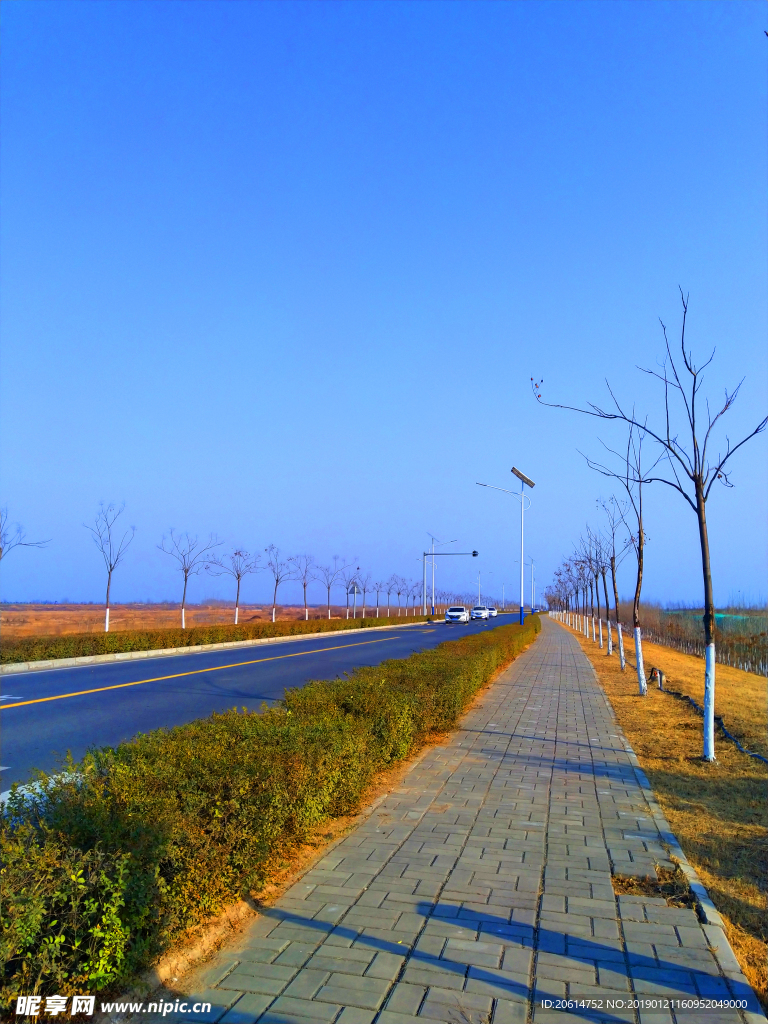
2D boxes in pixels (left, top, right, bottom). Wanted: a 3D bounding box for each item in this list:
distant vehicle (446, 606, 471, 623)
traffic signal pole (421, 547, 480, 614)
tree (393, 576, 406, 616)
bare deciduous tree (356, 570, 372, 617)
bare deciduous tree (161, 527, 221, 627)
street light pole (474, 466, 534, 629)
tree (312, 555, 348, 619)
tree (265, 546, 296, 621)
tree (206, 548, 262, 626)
[{"bbox_3d":[6.727,9.329,67.500,1.820,1.520,4.450,-1,-7,12],"label":"distant vehicle"},{"bbox_3d":[7.175,7.800,78.927,6.190,7.500,0.600,-1,-7,12],"label":"traffic signal pole"},{"bbox_3d":[1.577,8.685,75.473,1.430,4.600,1.430,0,-7,0],"label":"tree"},{"bbox_3d":[-1.597,6.853,59.916,1.300,4.220,1.300,0,-7,0],"label":"bare deciduous tree"},{"bbox_3d":[-7.642,2.808,28.753,2.430,4.200,2.430,-1,-7,12],"label":"bare deciduous tree"},{"bbox_3d":[7.059,2.089,42.295,3.430,9.590,1.200,-1,-7,12],"label":"street light pole"},{"bbox_3d":[-3.614,5.292,49.502,2.420,4.630,2.420,0,-7,0],"label":"tree"},{"bbox_3d":[-5.526,3.985,39.119,1.710,4.540,1.710,-1,-7,12],"label":"tree"},{"bbox_3d":[-6.926,3.629,33.965,2.590,3.910,2.590,-1,-7,12],"label":"tree"}]

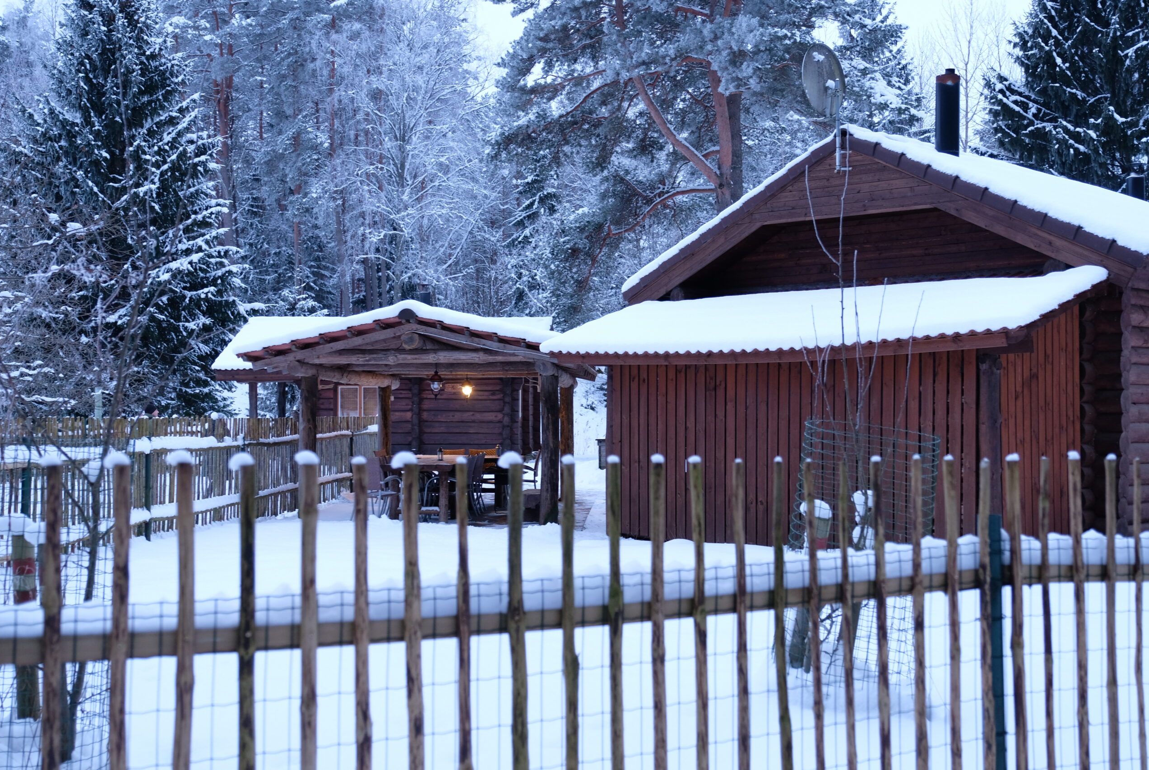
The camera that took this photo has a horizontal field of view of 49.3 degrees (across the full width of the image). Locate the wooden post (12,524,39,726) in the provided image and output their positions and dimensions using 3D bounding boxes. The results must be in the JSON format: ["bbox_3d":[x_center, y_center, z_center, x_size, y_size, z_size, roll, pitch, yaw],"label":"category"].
[{"bbox_3d":[-2.368,1.029,5.400,0.100,0.840,0.100,-2,-1,0],"label":"wooden post"}]

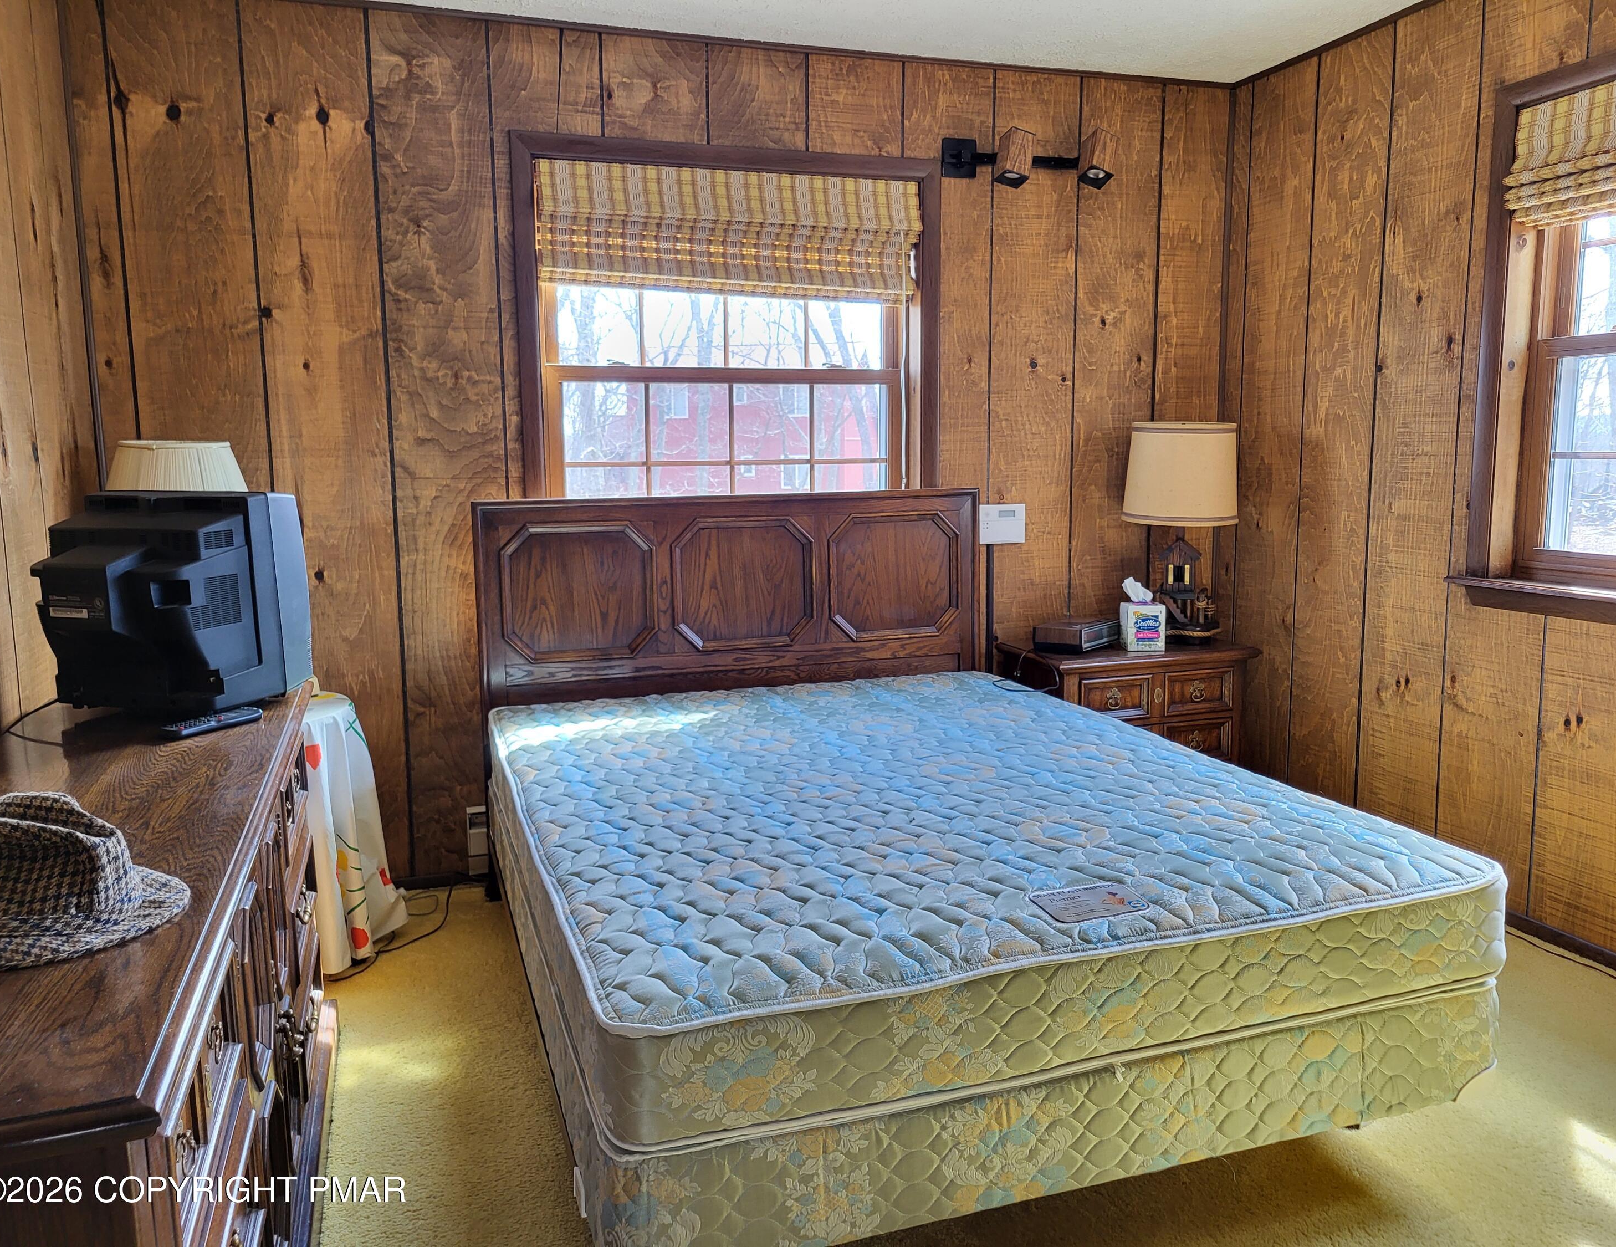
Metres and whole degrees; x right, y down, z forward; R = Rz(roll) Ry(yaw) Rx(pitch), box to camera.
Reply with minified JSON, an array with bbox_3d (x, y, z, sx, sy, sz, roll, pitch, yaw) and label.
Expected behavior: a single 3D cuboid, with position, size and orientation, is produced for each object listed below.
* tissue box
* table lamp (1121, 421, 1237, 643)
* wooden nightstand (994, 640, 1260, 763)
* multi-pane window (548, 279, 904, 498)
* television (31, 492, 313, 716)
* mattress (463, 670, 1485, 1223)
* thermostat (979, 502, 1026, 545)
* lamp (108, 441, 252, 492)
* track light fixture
[{"bbox_3d":[1.045,0.011,3.906,0.114,0.137,0.112,-1,8,-2],"label":"tissue box"},{"bbox_3d":[1.177,-0.284,3.974,0.358,0.703,0.358,-3,9,-18],"label":"table lamp"},{"bbox_3d":[0.991,0.378,3.984,0.683,0.611,0.436,-3,9,-18],"label":"wooden nightstand"},{"bbox_3d":[-0.226,-0.750,3.789,1.153,1.153,0.099,-3,9,-18],"label":"multi-pane window"},{"bbox_3d":[-1.280,-0.043,2.404,0.451,0.401,0.406,1,8,12],"label":"television"},{"bbox_3d":[0.139,0.492,2.728,1.500,0.351,2.030,-3,9,-18],"label":"mattress"},{"bbox_3d":[0.634,-0.318,4.025,0.173,0.129,0.032,-3,9,-18],"label":"thermostat"},{"bbox_3d":[-1.457,-0.106,2.921,0.356,0.634,0.356,-3,9,-18],"label":"lamp"},{"bbox_3d":[0.688,-1.420,3.821,0.540,0.173,0.163,-3,9,-18],"label":"track light fixture"}]

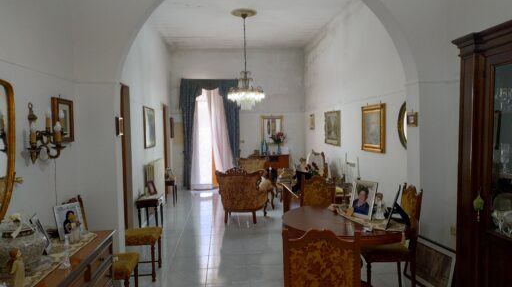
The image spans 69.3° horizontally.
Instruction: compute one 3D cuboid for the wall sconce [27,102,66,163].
[{"bbox_3d":[-1.471,-0.078,2.610,0.220,0.436,0.360,-1,3,-5],"label":"wall sconce"}]

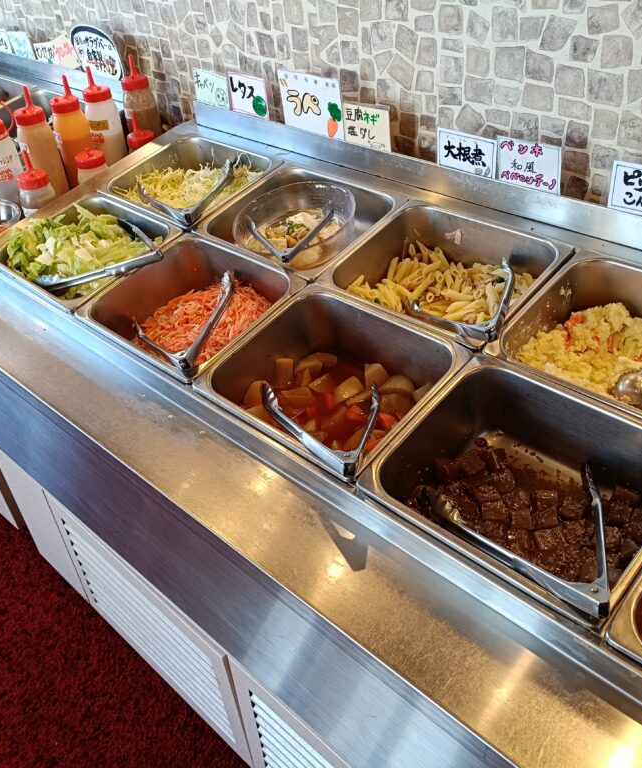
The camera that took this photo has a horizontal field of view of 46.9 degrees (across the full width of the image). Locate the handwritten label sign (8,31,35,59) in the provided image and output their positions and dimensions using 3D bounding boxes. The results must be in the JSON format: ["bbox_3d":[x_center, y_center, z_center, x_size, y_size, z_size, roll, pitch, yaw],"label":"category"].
[{"bbox_3d":[-0.891,-1.006,2.199,0.122,0.080,0.005,27,47,35],"label":"handwritten label sign"}]

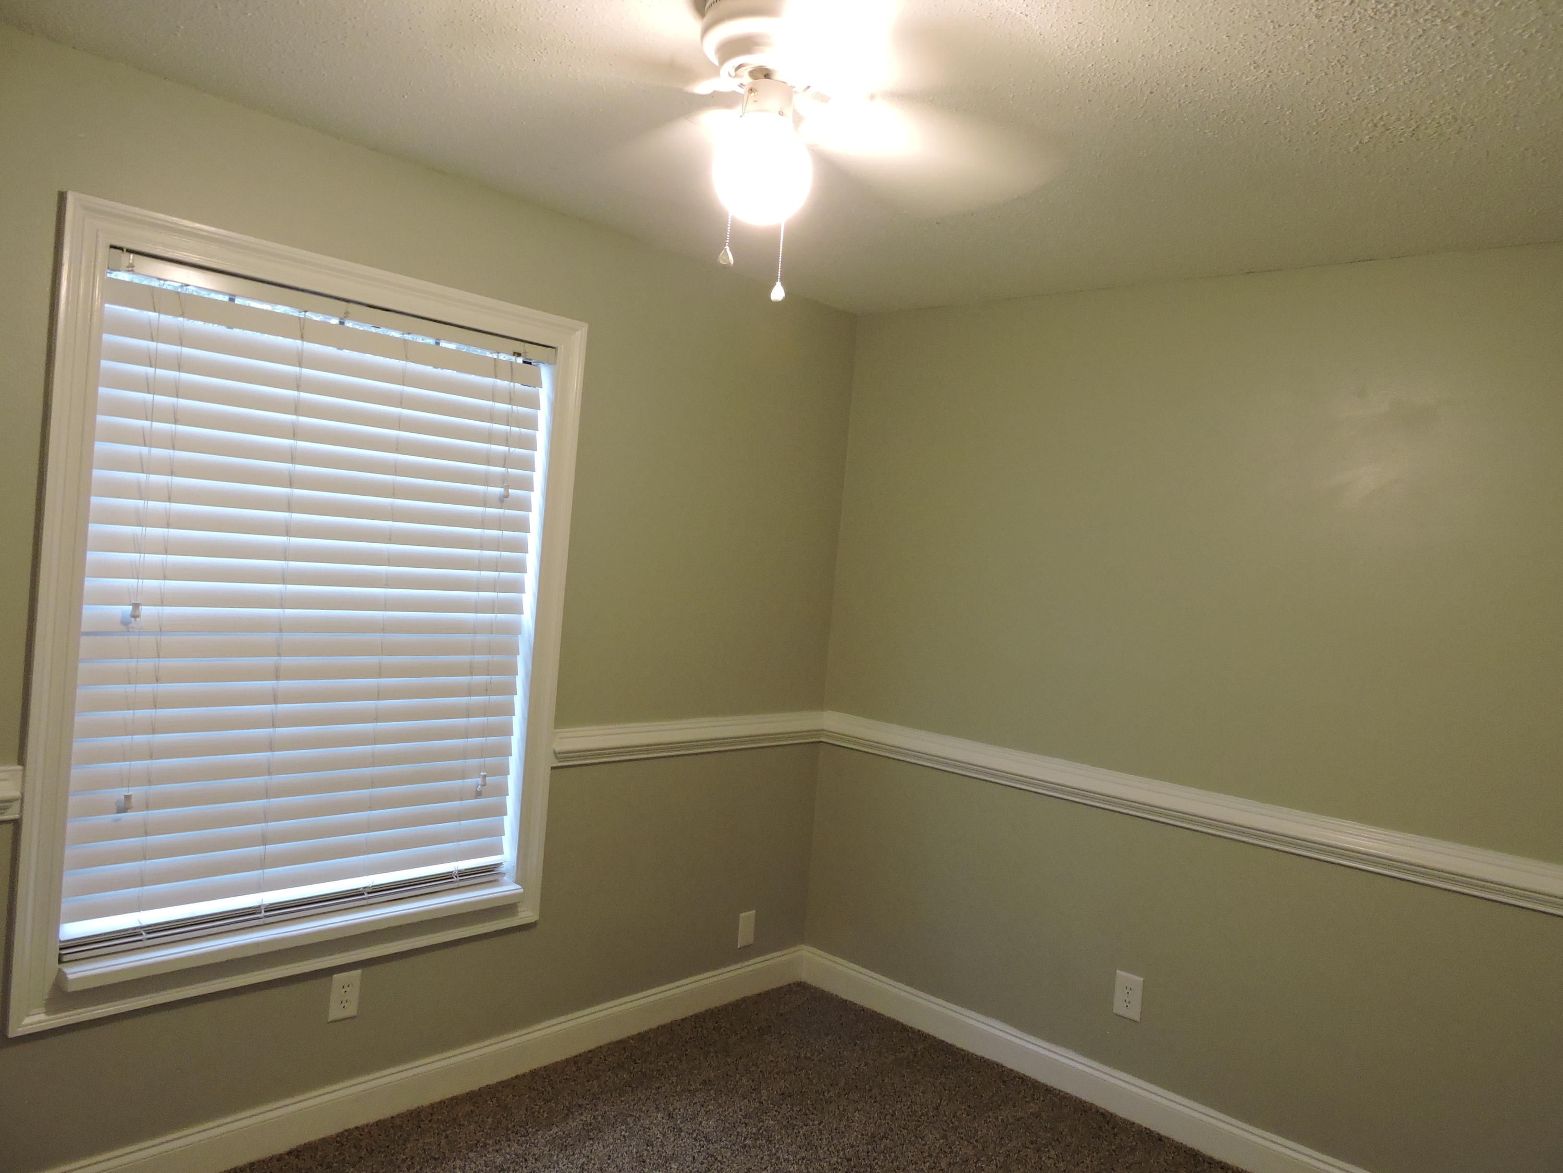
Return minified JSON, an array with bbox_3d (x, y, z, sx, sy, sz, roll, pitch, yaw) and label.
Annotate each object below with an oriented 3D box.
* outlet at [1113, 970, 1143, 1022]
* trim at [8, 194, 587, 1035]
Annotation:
[{"bbox_3d":[0.994,1.175,3.105,0.080,0.122,0.009,6,2,43],"label":"outlet"},{"bbox_3d":[-1.037,0.084,2.596,0.085,1.690,1.250,6,2,43],"label":"trim"}]

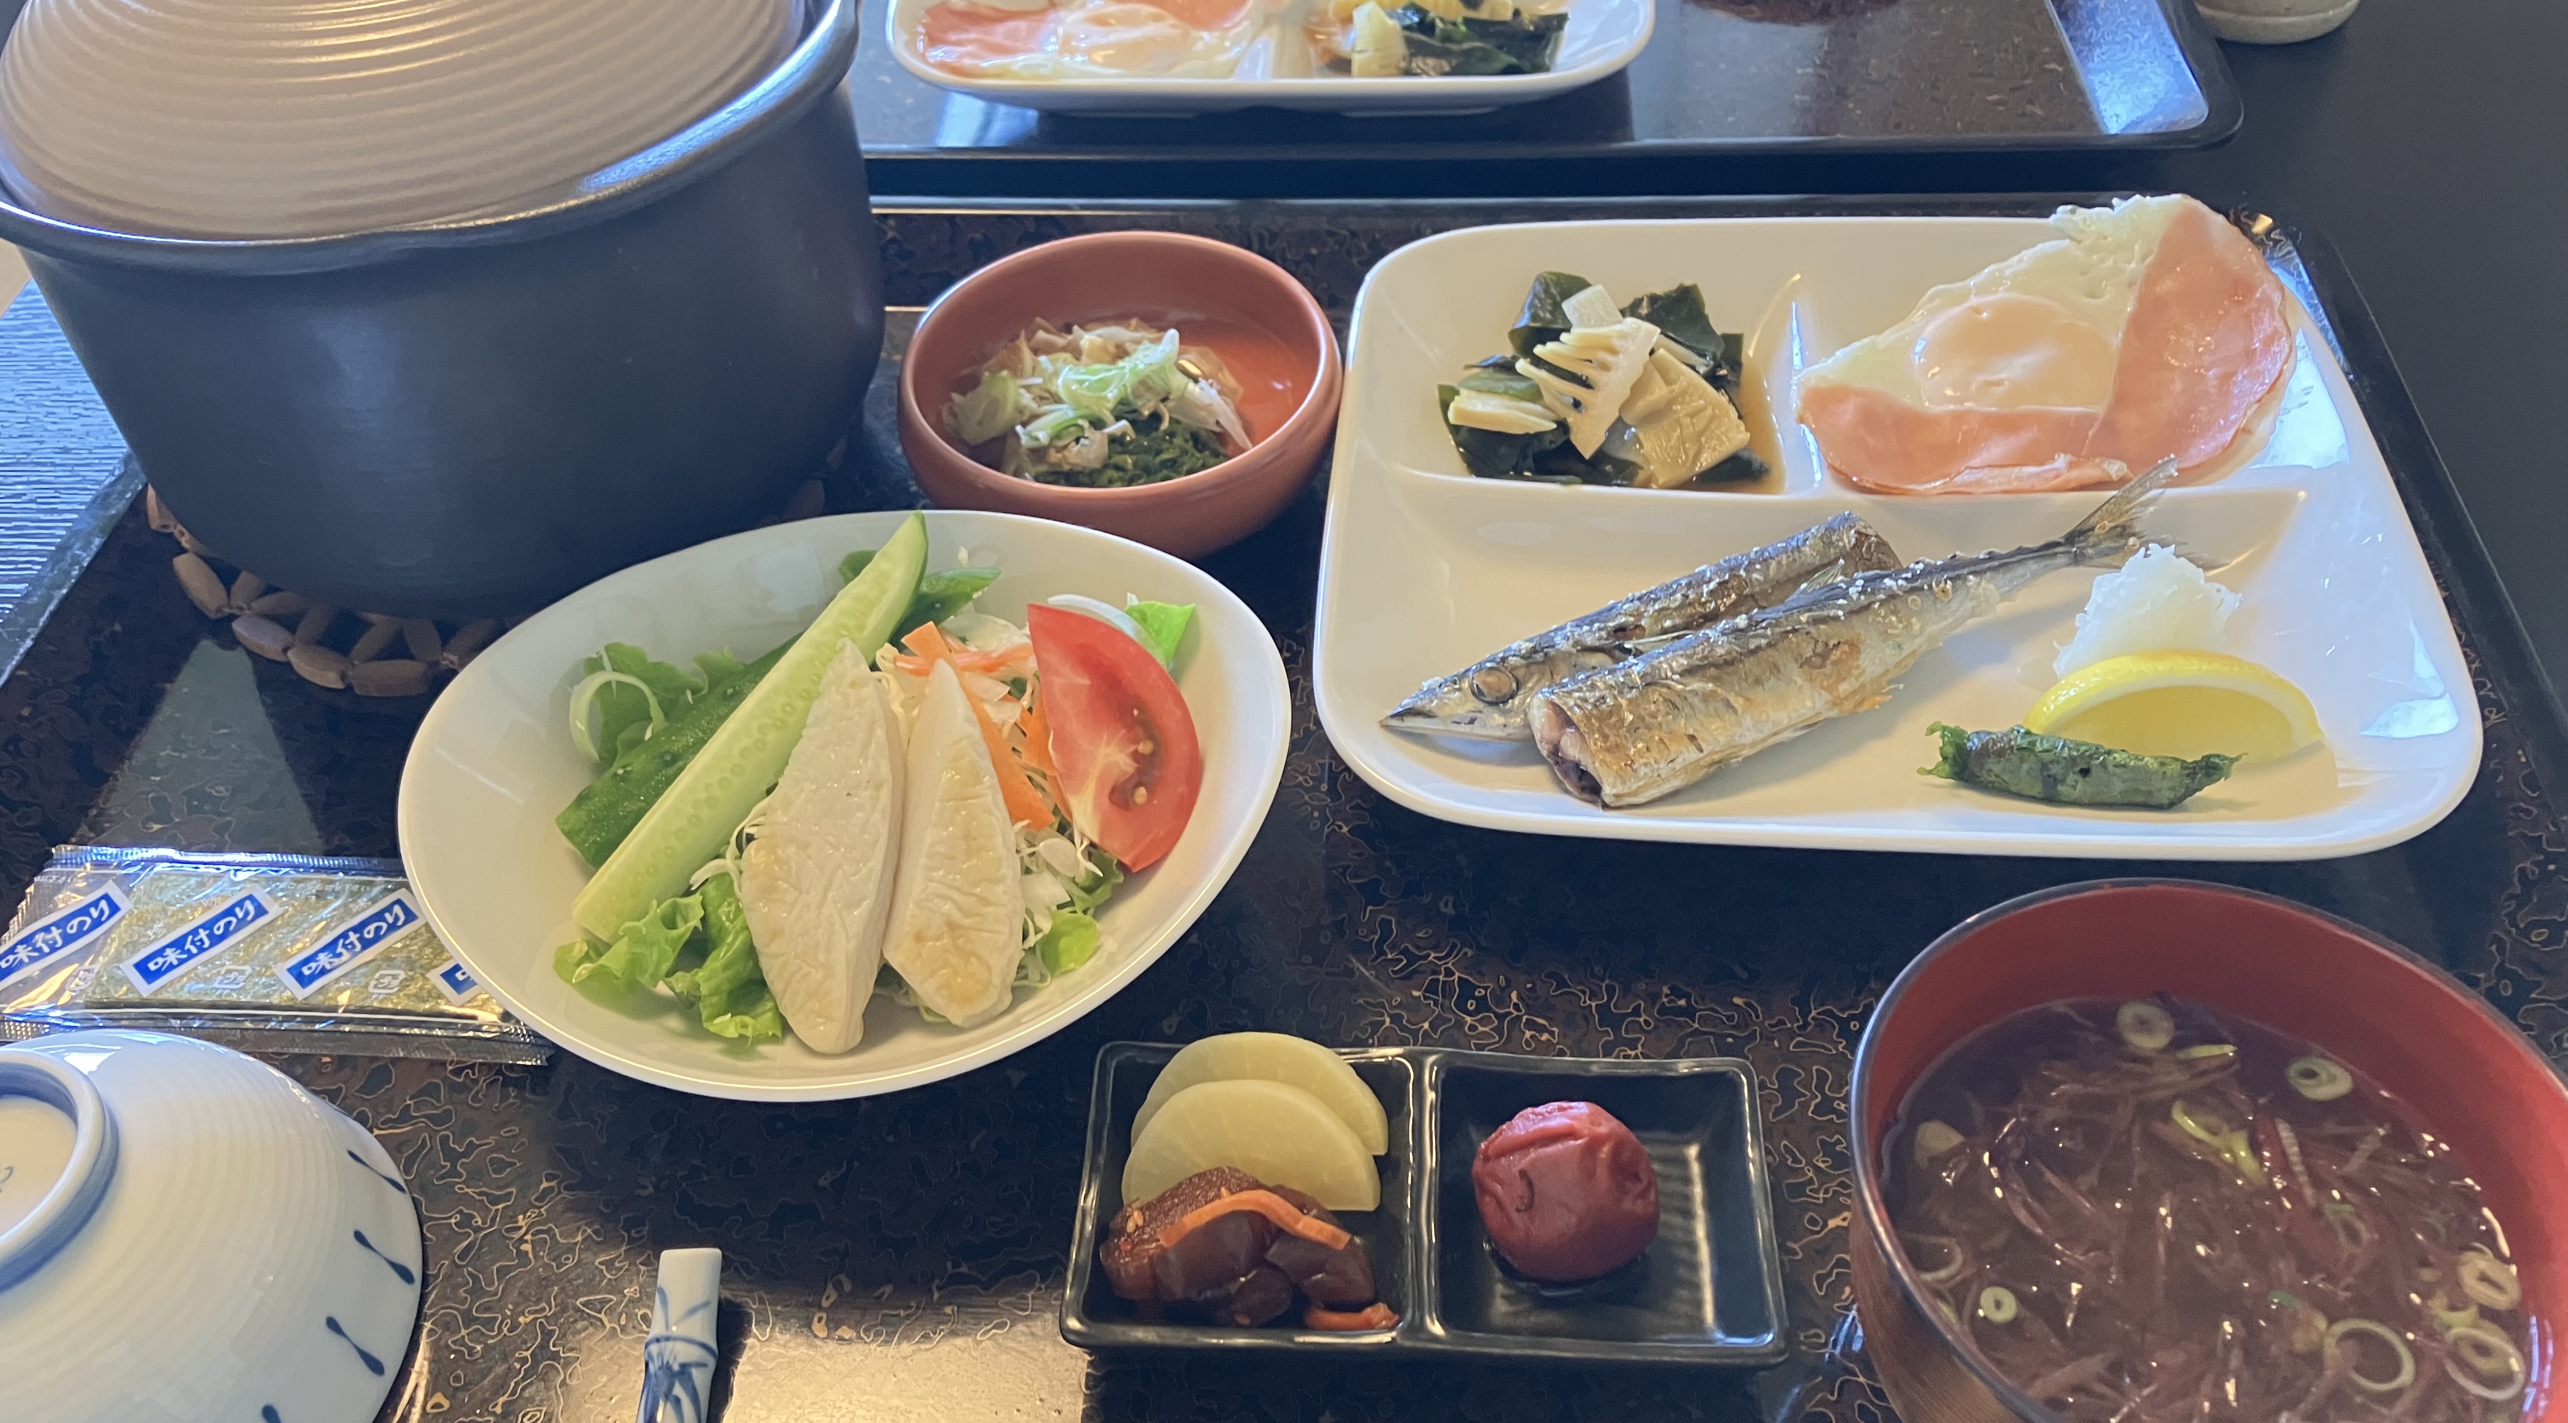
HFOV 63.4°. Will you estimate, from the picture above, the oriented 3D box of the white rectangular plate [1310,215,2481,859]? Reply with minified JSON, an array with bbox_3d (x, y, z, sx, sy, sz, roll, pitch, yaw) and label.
[{"bbox_3d":[0.141,-0.050,0.522,0.259,0.024,0.234,2,47,5],"label":"white rectangular plate"}]

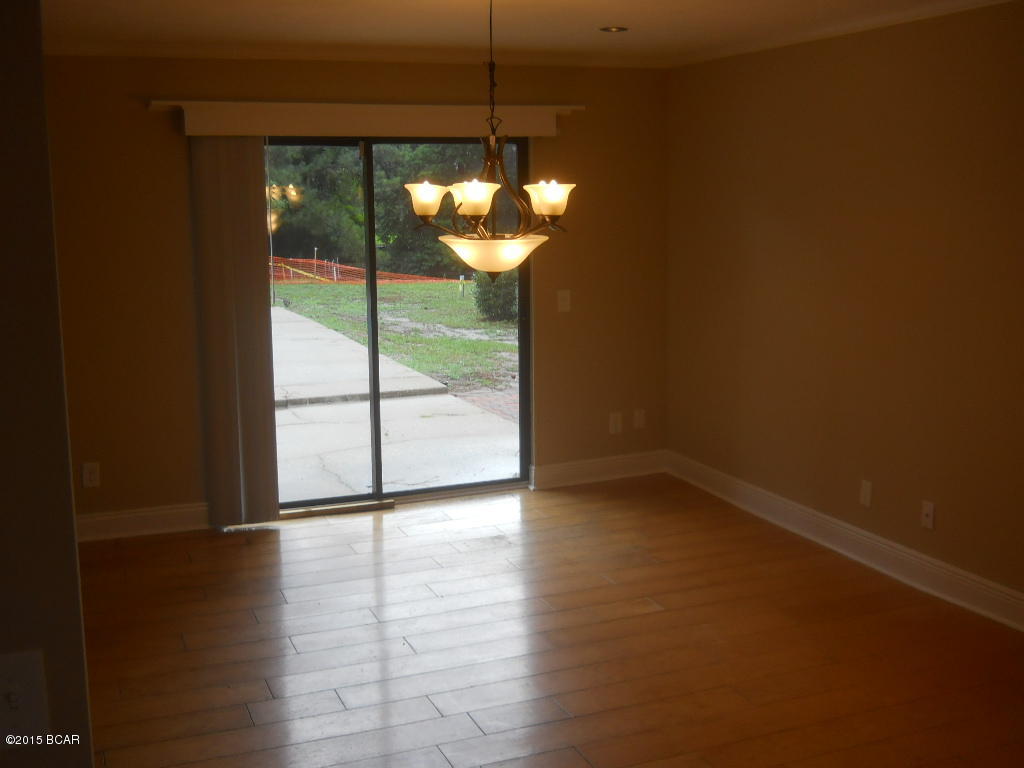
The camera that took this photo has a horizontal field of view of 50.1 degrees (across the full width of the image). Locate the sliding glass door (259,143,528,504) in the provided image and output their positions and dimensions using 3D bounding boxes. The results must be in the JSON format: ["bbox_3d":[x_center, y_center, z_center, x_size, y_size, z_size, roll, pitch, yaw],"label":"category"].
[{"bbox_3d":[-0.729,-0.334,5.838,1.780,1.980,0.100,-5,11,-22],"label":"sliding glass door"}]

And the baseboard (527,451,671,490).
[{"bbox_3d":[0.514,0.501,6.429,0.900,0.143,0.018,-5,11,-22],"label":"baseboard"}]

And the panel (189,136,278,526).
[{"bbox_3d":[-1.365,-0.252,5.427,0.360,1.950,0.100,-5,11,-22],"label":"panel"}]

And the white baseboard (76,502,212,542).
[{"bbox_3d":[-1.886,0.695,5.477,0.680,0.143,0.018,-5,11,-22],"label":"white baseboard"}]

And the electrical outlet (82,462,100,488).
[{"bbox_3d":[-2.058,0.447,5.358,0.072,0.116,0.010,-5,11,-22],"label":"electrical outlet"}]

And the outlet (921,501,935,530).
[{"bbox_3d":[1.737,0.549,4.571,0.010,0.116,0.072,-5,11,-22],"label":"outlet"}]

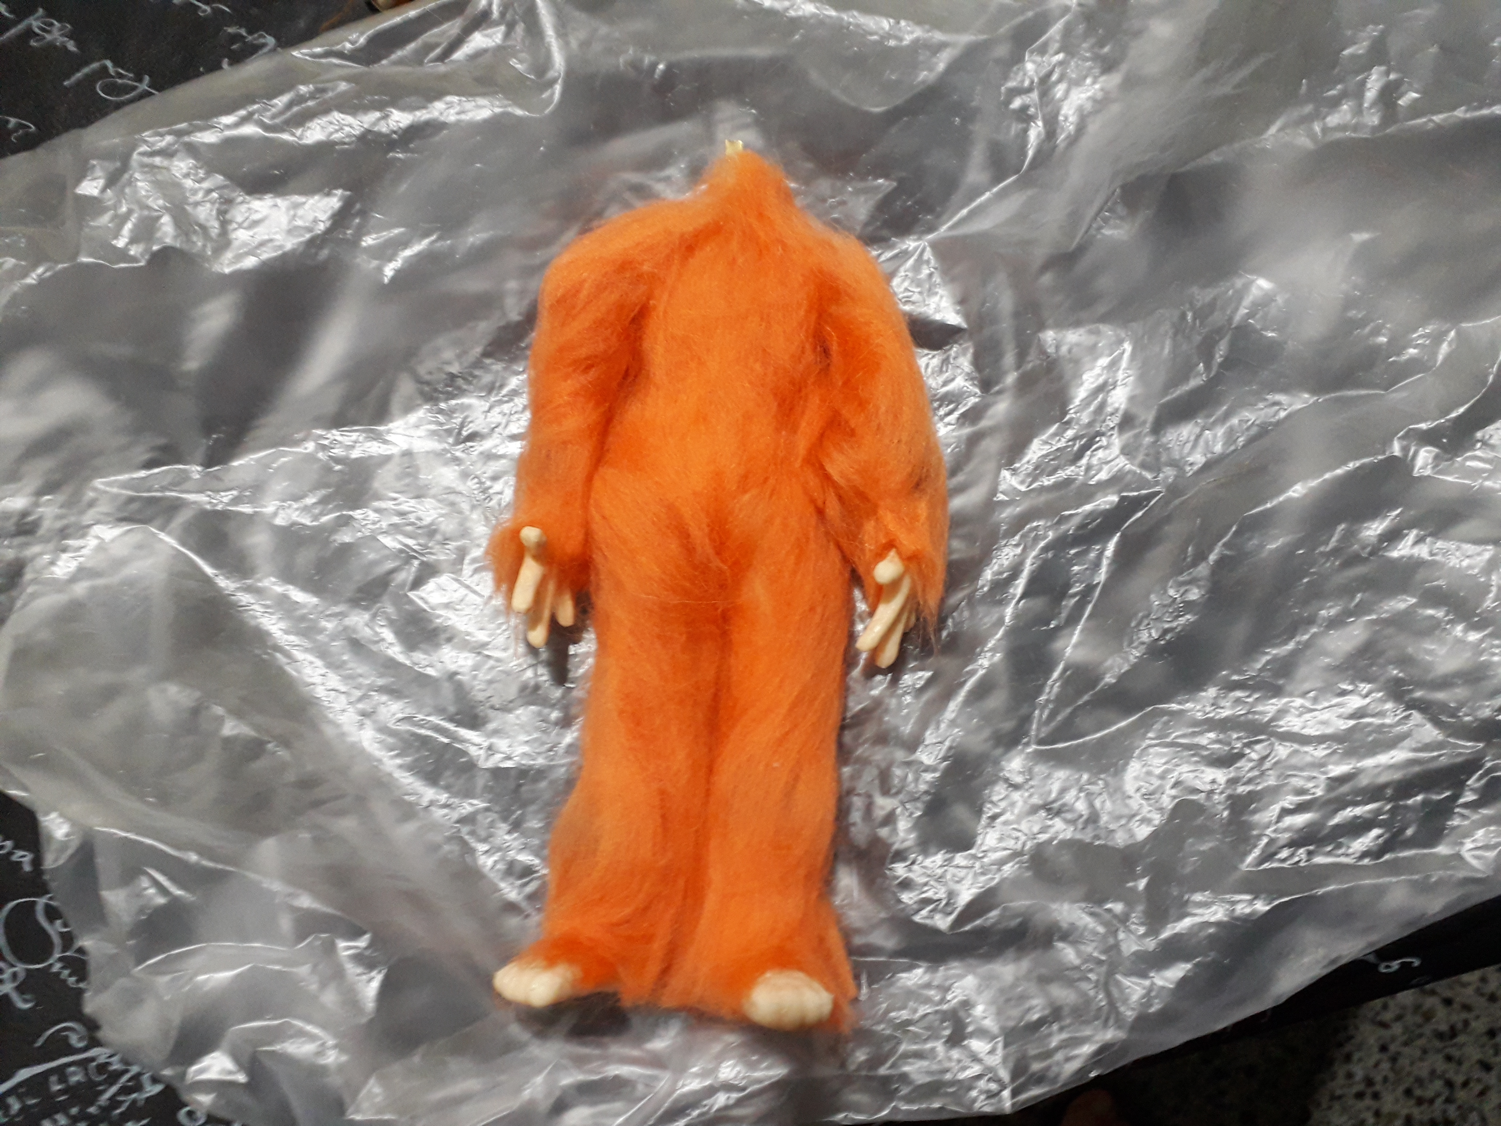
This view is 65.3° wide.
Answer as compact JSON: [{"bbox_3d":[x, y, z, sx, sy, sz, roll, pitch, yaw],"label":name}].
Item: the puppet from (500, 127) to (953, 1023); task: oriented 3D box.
[{"bbox_3d":[-0.010,0.002,0.340,0.125,0.065,0.252,3,81,0],"label":"puppet"}]

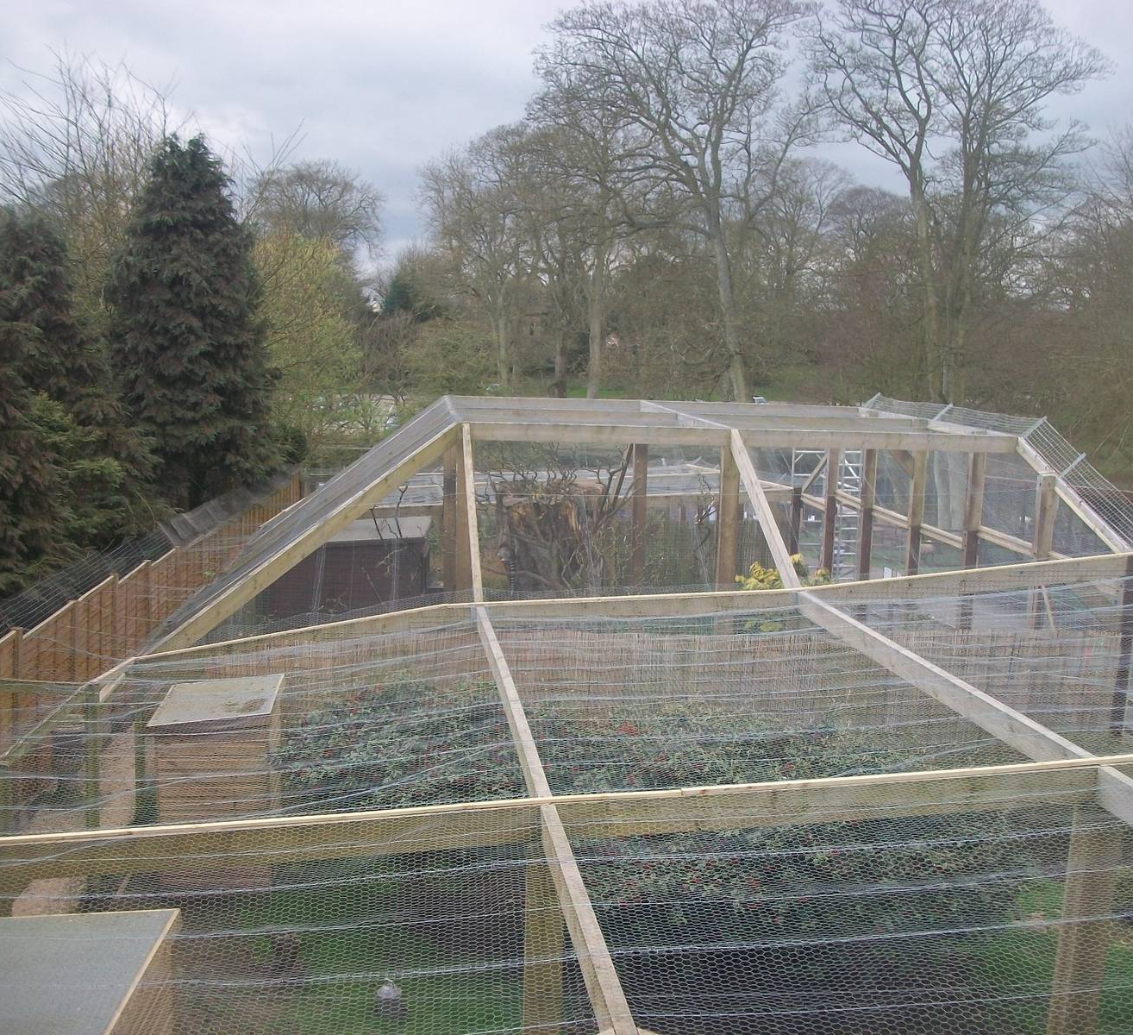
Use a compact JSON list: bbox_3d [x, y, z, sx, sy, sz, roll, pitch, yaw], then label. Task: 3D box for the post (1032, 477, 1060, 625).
[{"bbox_3d":[5.750,0.816,15.499,0.180,2.680,0.170,1,9,-4],"label":"post"}]

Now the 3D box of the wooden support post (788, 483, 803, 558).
[{"bbox_3d":[4.904,0.282,27.344,0.160,1.940,0.160,1,9,-4],"label":"wooden support post"}]

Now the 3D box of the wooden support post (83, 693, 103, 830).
[{"bbox_3d":[-3.924,2.276,10.634,0.120,1.810,0.120,1,9,-6],"label":"wooden support post"}]

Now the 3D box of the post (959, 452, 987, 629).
[{"bbox_3d":[5.664,0.429,17.933,0.170,3.150,0.170,1,9,-4],"label":"post"}]

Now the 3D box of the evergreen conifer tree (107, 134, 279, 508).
[{"bbox_3d":[-9.775,-4.327,33.314,4.300,11.000,4.300,1,9,-6],"label":"evergreen conifer tree"}]

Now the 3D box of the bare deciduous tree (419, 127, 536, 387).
[{"bbox_3d":[-7.080,-20.477,101.521,9.300,20.550,9.000,2,9,0],"label":"bare deciduous tree"}]

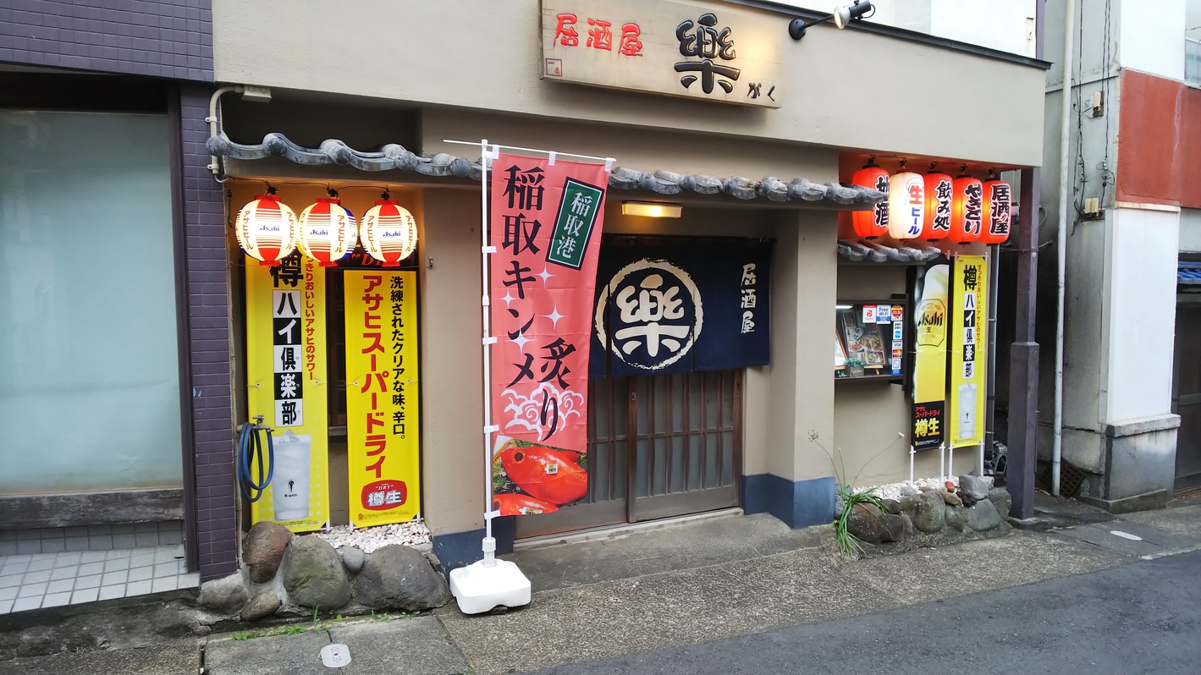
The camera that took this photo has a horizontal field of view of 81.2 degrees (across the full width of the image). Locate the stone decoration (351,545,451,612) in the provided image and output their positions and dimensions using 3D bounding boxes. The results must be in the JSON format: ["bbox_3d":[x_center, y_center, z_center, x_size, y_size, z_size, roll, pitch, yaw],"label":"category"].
[{"bbox_3d":[-1.011,1.217,3.570,0.455,0.247,0.303,-1,4,-22],"label":"stone decoration"}]

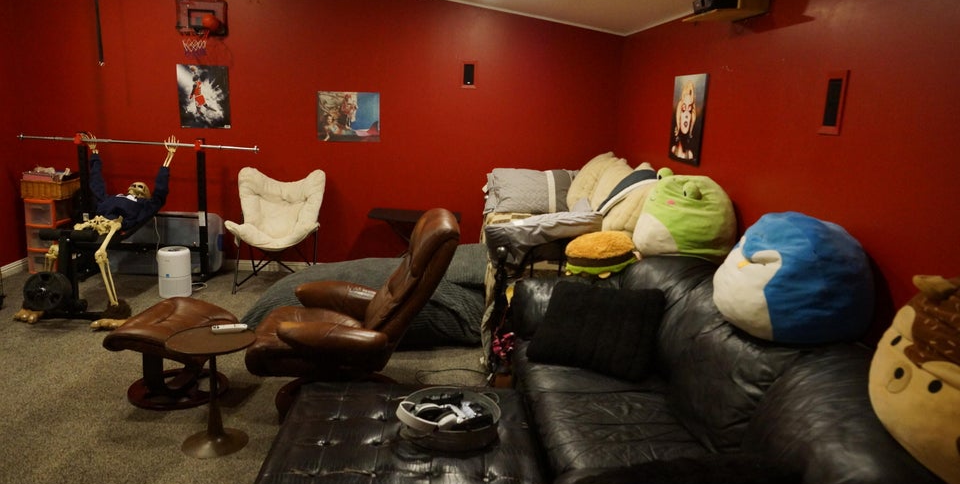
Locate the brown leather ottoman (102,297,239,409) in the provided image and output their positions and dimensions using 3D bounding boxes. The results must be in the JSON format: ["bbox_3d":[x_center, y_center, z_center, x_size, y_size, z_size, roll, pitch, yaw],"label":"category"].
[{"bbox_3d":[-1.514,0.553,3.295,0.535,0.444,0.574,3,12,1],"label":"brown leather ottoman"}]

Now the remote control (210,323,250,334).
[{"bbox_3d":[-1.104,0.378,2.830,0.155,0.022,0.045,-3,13,-18],"label":"remote control"}]

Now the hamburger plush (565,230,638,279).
[{"bbox_3d":[0.590,0.056,3.173,0.330,0.235,0.350,1,12,0],"label":"hamburger plush"}]

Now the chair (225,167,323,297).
[{"bbox_3d":[-1.607,-0.097,5.100,0.704,0.941,0.704,2,12,-5],"label":"chair"}]

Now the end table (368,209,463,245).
[{"bbox_3d":[-0.536,0.058,5.267,0.760,0.590,0.440,1,12,-3],"label":"end table"}]

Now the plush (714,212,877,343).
[{"bbox_3d":[1.131,0.124,2.340,0.490,0.482,0.535,-1,13,-16],"label":"plush"}]

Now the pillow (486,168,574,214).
[{"bbox_3d":[0.408,-0.409,5.235,0.720,0.380,0.200,1,-8,-3],"label":"pillow"}]

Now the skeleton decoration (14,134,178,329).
[{"bbox_3d":[-2.675,-0.153,4.563,0.765,1.178,1.270,2,12,-5],"label":"skeleton decoration"}]

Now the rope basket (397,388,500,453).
[{"bbox_3d":[-0.096,0.566,2.100,0.335,0.088,0.325,1,12,-3],"label":"rope basket"}]

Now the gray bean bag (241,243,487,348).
[{"bbox_3d":[-0.711,0.277,4.567,1.700,0.470,1.500,2,12,-3],"label":"gray bean bag"}]

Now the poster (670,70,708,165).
[{"bbox_3d":[1.270,-0.747,3.901,0.025,0.517,0.482,2,12,-5],"label":"poster"}]

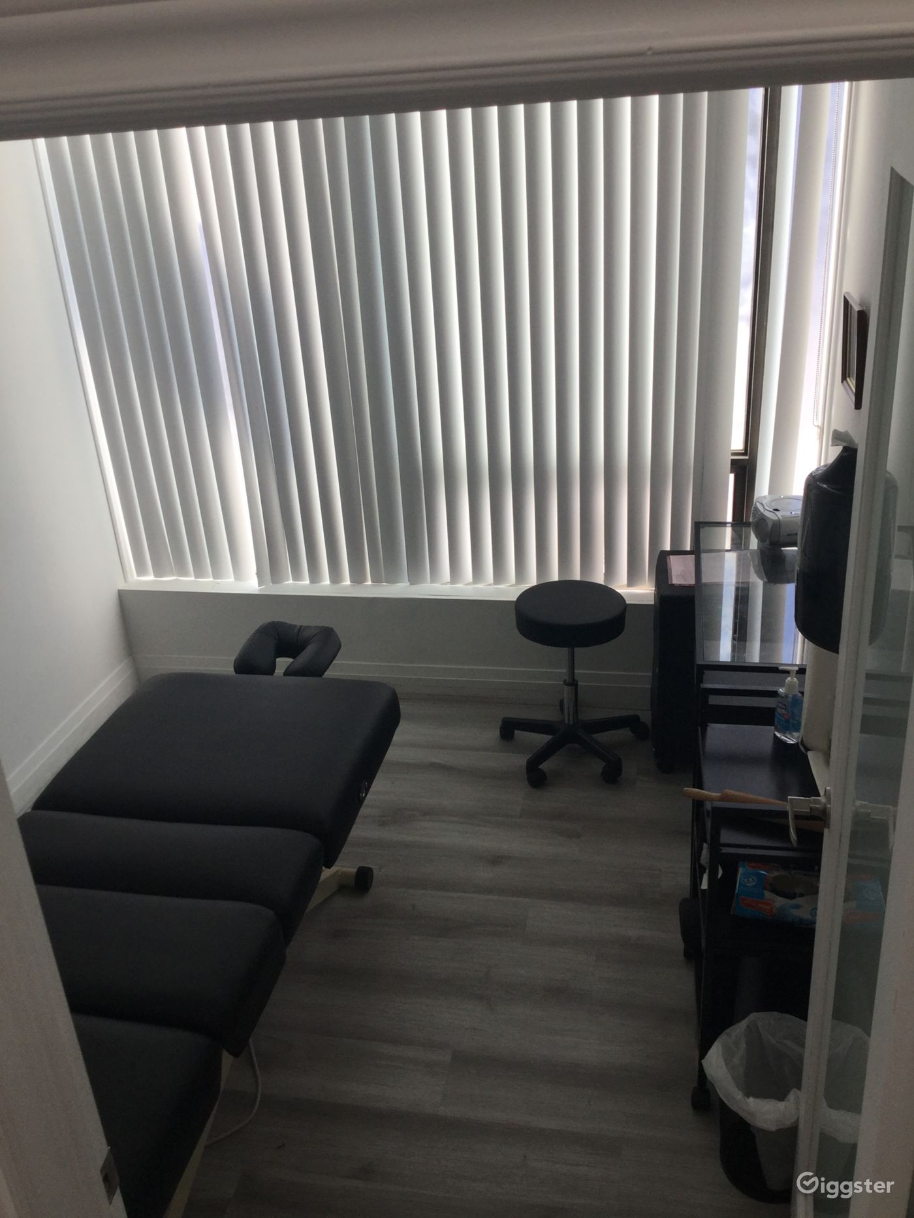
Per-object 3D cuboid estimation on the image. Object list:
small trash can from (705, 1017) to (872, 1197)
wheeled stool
[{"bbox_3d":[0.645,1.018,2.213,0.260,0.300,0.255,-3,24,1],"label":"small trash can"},{"bbox_3d":[0.384,0.235,3.650,0.510,0.565,0.510,2,25,12],"label":"wheeled stool"}]

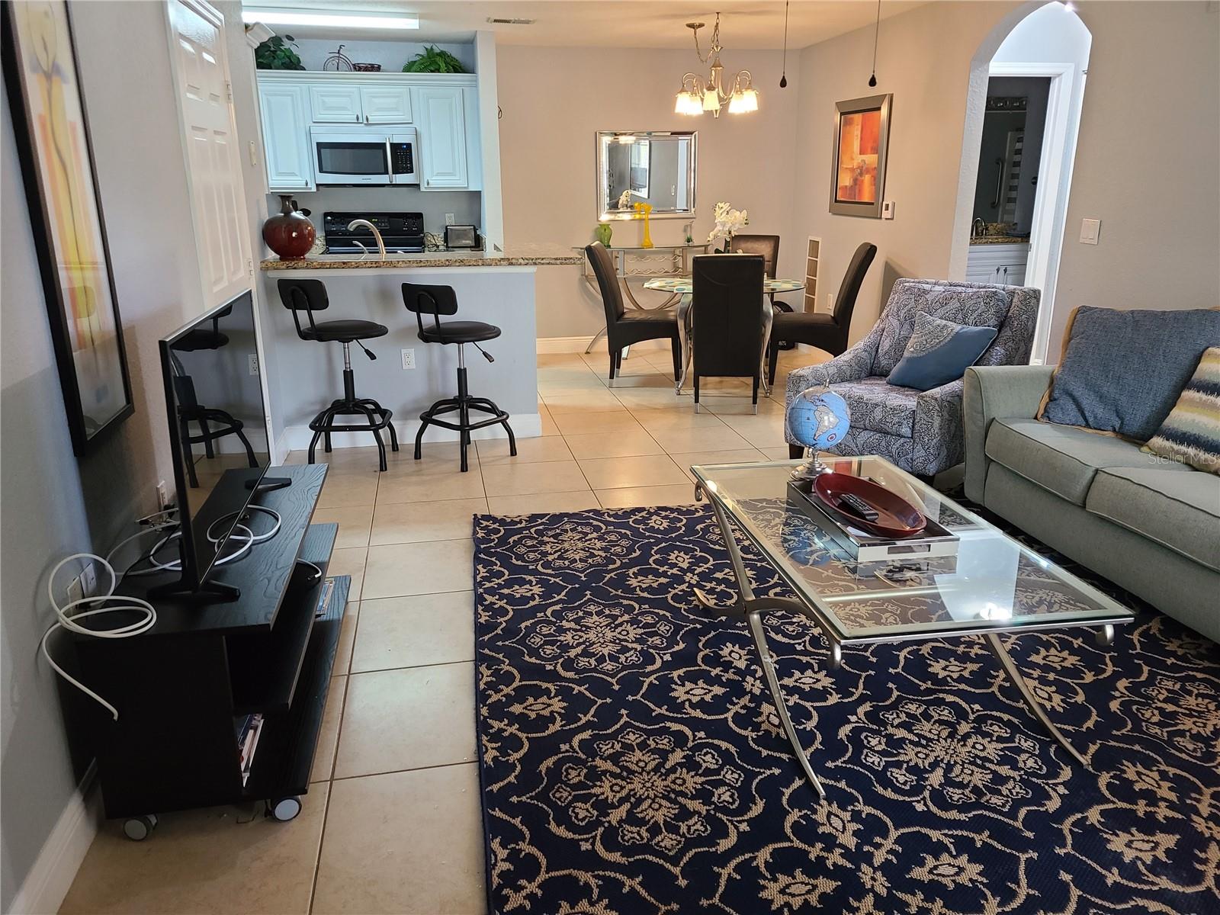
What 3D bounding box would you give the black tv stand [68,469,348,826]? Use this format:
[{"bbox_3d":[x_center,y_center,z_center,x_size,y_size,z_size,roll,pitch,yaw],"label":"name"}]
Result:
[{"bbox_3d":[-1.046,0.454,2.654,0.440,0.505,1.250,-3,17,-10],"label":"black tv stand"}]

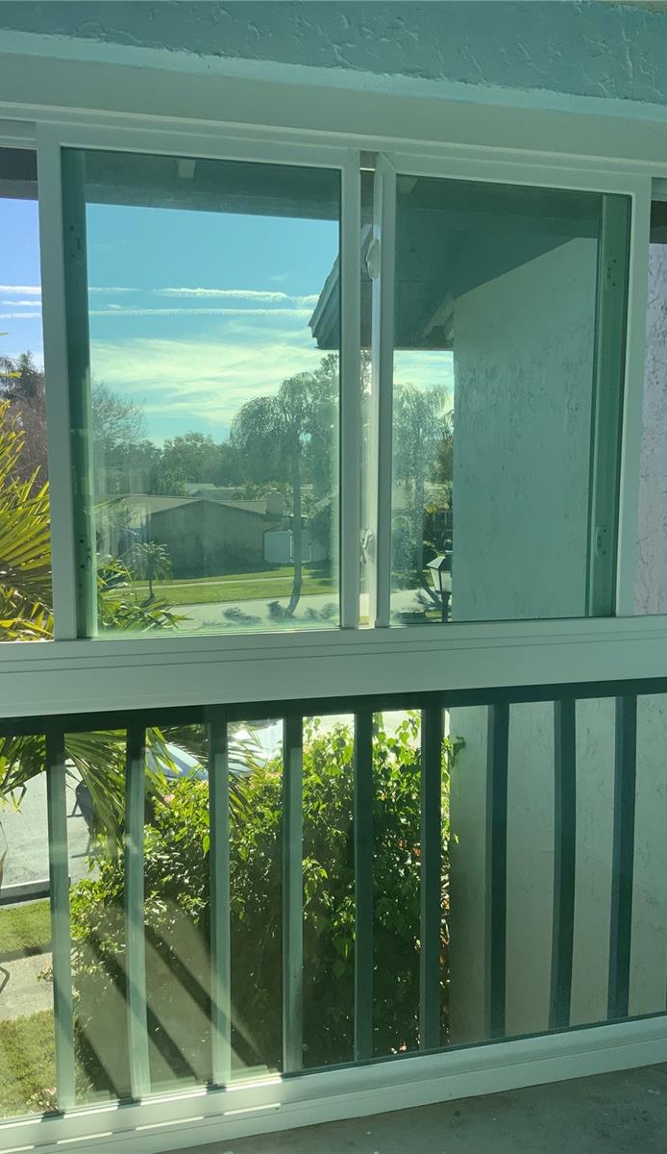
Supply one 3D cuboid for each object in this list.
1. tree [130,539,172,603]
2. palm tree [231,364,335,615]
[{"bbox_3d":[-6.503,-0.271,34.500,1.510,2.100,1.510,0,6,0],"label":"tree"},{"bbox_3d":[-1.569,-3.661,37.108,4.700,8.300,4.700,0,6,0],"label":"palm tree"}]

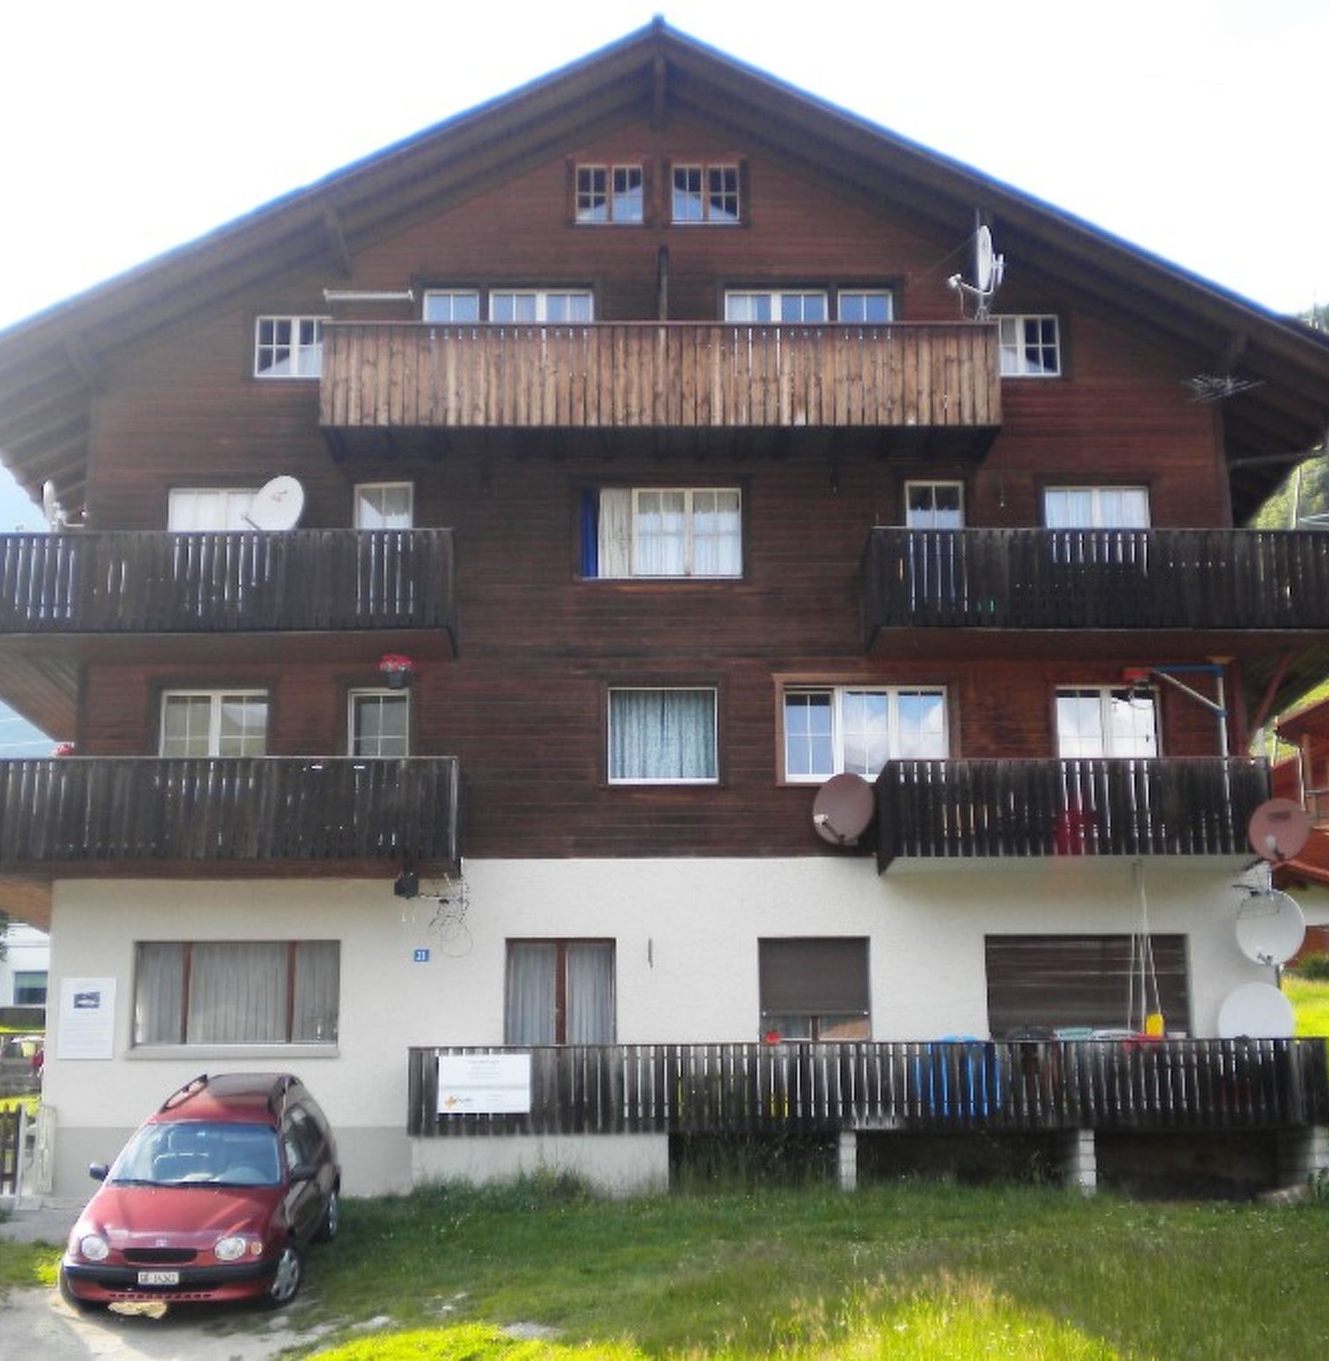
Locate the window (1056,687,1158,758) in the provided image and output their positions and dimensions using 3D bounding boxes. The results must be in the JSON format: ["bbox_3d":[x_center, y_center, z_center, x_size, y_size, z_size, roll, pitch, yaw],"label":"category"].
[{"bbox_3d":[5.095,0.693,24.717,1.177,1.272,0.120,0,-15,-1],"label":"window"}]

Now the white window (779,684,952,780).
[{"bbox_3d":[2.337,0.614,24.945,1.895,1.147,0.140,0,-14,-1],"label":"white window"}]

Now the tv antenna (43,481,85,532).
[{"bbox_3d":[-7.385,-2.120,26.434,0.565,0.736,0.600,0,-14,-1],"label":"tv antenna"}]

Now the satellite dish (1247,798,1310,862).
[{"bbox_3d":[6.852,1.676,23.965,0.650,0.670,0.340,-8,-17,27],"label":"satellite dish"}]

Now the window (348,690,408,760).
[{"bbox_3d":[-3.262,0.657,24.606,0.697,1.134,0.120,0,-15,-1],"label":"window"}]

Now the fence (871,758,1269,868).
[{"bbox_3d":[4.523,1.524,24.073,4.196,1.083,1.150,0,-14,-1],"label":"fence"}]

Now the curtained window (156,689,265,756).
[{"bbox_3d":[-5.201,0.636,24.837,1.242,1.092,0.140,0,-14,-1],"label":"curtained window"}]

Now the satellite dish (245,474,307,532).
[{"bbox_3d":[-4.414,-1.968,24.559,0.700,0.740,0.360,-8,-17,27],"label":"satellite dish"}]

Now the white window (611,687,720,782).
[{"bbox_3d":[-0.012,0.626,24.661,1.261,1.136,0.120,0,-15,-1],"label":"white window"}]

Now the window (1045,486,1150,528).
[{"bbox_3d":[5.114,-1.808,25.378,1.243,1.006,0.120,0,-15,-1],"label":"window"}]

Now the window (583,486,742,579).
[{"bbox_3d":[-0.016,-1.753,25.512,1.868,1.148,0.140,0,-14,-1],"label":"window"}]

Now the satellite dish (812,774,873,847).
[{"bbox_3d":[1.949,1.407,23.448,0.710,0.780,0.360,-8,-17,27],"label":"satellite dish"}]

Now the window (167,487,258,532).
[{"bbox_3d":[-5.260,-1.739,25.438,1.238,1.127,0.140,0,-14,-1],"label":"window"}]

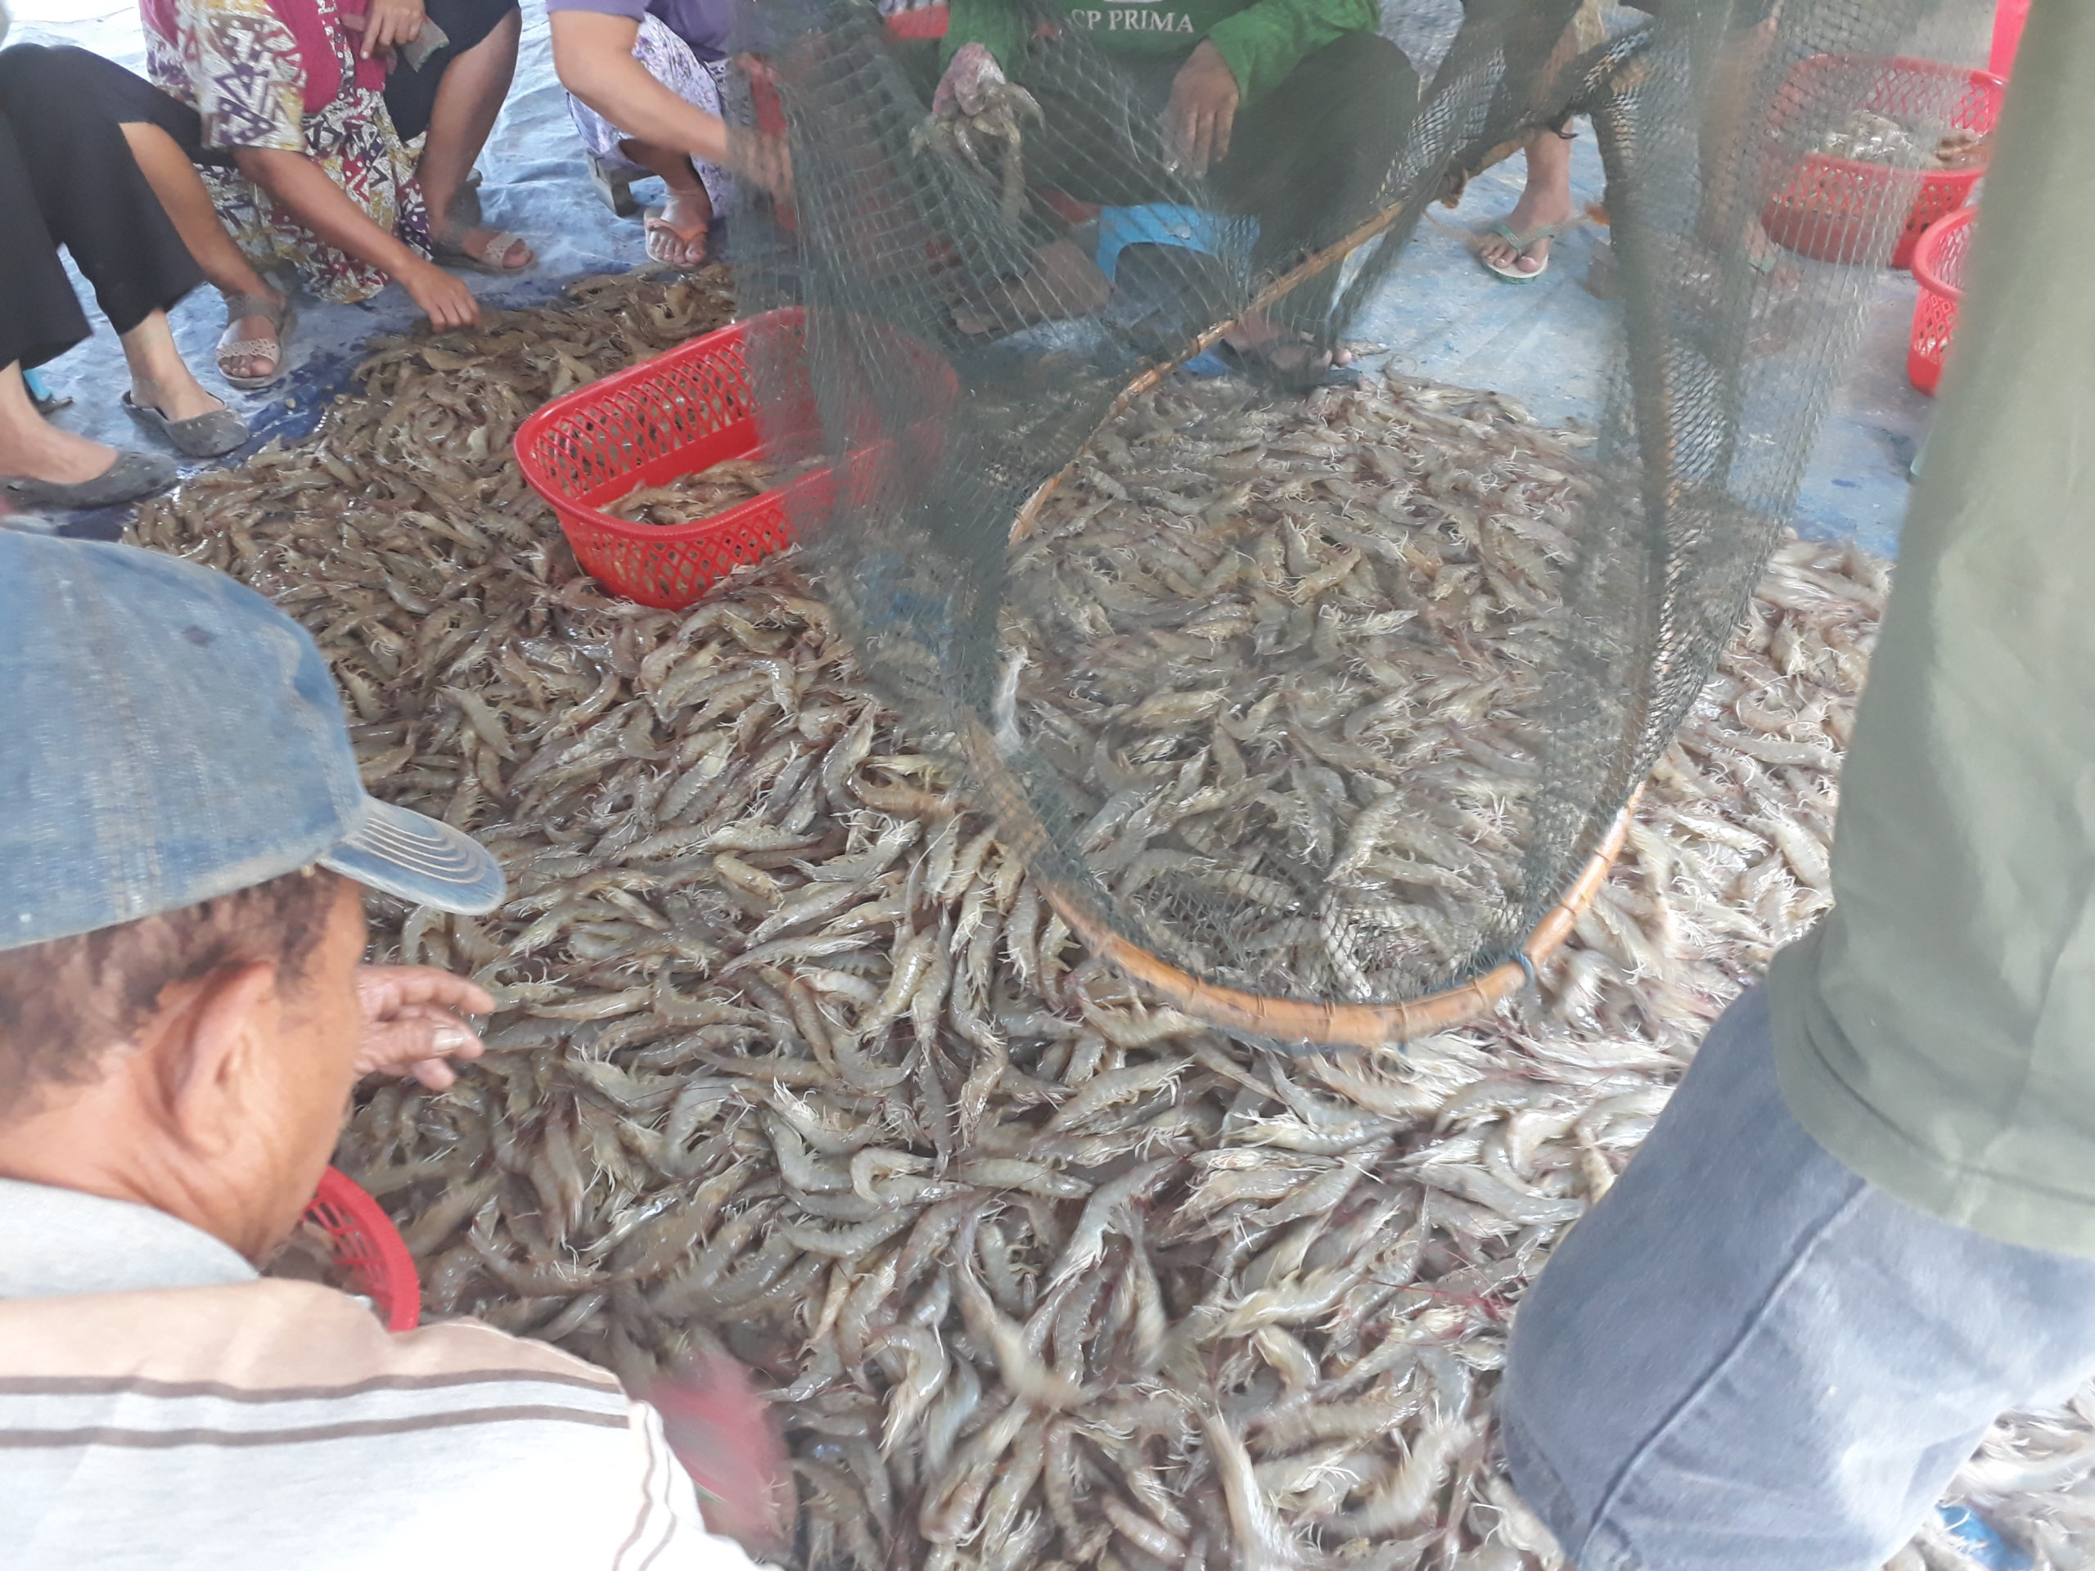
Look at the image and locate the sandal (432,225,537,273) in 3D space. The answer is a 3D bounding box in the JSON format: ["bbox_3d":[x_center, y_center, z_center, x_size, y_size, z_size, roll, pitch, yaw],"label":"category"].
[{"bbox_3d":[-0.927,-0.891,2.626,0.240,0.090,0.095,15,46,15],"label":"sandal"}]

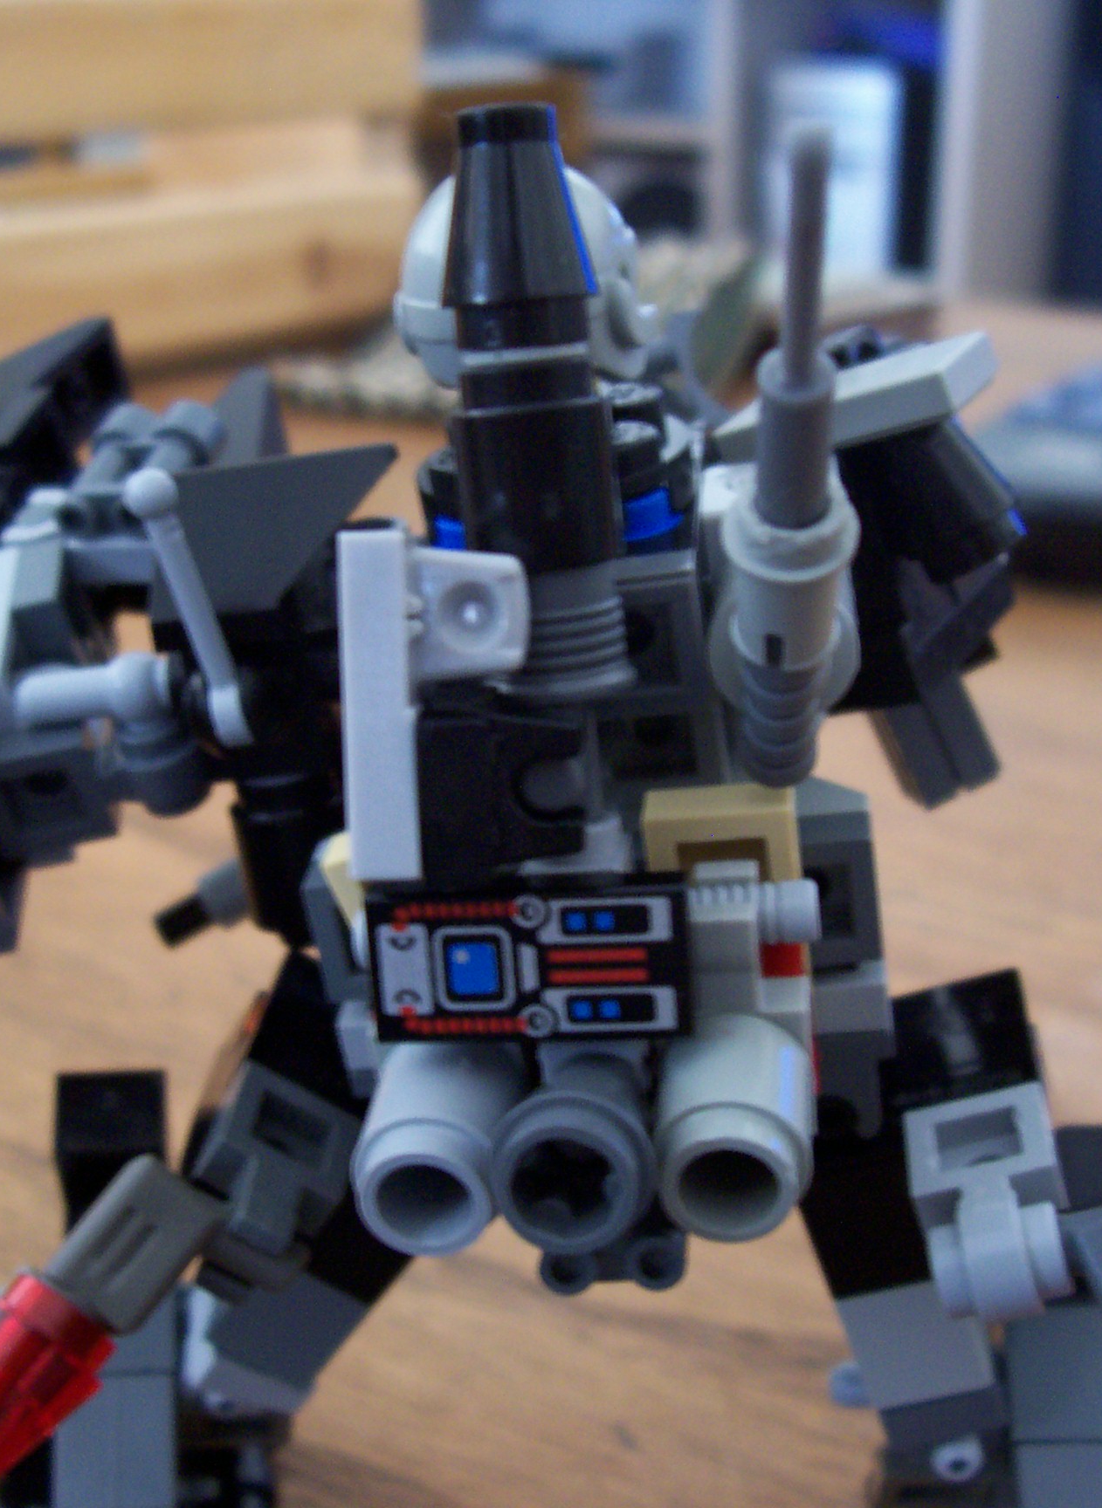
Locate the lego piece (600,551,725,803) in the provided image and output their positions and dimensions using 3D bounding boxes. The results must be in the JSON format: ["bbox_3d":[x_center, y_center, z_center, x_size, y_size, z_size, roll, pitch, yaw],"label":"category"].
[{"bbox_3d":[0.007,-0.005,0.121,0.008,0.016,0.008,3,22,7],"label":"lego piece"}]

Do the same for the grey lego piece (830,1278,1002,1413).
[{"bbox_3d":[0.024,0.038,0.133,0.008,0.009,0.008,-17,23,10],"label":"grey lego piece"}]

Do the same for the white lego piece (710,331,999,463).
[{"bbox_3d":[0.019,-0.022,0.124,0.016,0.003,0.008,-10,25,37],"label":"white lego piece"}]

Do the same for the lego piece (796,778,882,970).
[{"bbox_3d":[0.015,0.007,0.114,0.008,0.008,0.009,-6,27,9],"label":"lego piece"}]

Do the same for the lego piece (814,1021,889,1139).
[{"bbox_3d":[0.018,0.020,0.119,0.006,0.007,0.007,3,22,7],"label":"lego piece"}]

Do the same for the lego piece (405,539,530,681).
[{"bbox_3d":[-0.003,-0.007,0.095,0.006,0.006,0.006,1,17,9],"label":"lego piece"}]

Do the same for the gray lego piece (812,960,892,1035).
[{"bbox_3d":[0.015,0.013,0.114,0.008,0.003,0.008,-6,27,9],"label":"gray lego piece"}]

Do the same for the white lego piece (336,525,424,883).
[{"bbox_3d":[-0.007,-0.003,0.094,0.003,0.016,0.008,1,17,9],"label":"white lego piece"}]

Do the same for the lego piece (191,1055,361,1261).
[{"bbox_3d":[-0.017,0.024,0.118,0.008,0.009,0.006,25,20,-5],"label":"lego piece"}]

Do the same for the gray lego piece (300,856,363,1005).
[{"bbox_3d":[-0.009,0.009,0.118,0.008,0.008,0.009,-6,27,9],"label":"gray lego piece"}]

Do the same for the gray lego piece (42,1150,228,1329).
[{"bbox_3d":[-0.024,0.028,0.114,0.006,0.006,0.010,30,62,26],"label":"gray lego piece"}]

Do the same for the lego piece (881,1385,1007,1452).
[{"bbox_3d":[0.026,0.043,0.135,0.008,0.003,0.008,-10,18,5],"label":"lego piece"}]

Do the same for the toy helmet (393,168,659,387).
[{"bbox_3d":[-0.002,-0.028,0.118,0.014,0.013,0.014,2,20,20],"label":"toy helmet"}]

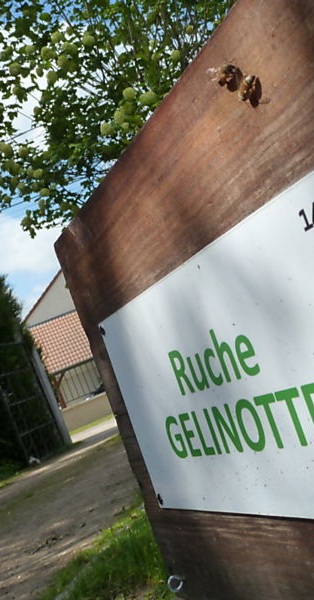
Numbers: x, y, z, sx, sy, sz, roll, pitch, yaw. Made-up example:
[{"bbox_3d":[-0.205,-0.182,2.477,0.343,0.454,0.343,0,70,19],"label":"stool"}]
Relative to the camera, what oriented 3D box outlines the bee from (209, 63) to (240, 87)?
[{"bbox_3d":[0.031,-0.103,0.339,0.007,0.009,0.013,-16,-32,-24],"label":"bee"}]

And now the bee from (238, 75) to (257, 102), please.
[{"bbox_3d":[0.040,-0.093,0.326,0.006,0.006,0.013,-16,-37,-24],"label":"bee"}]

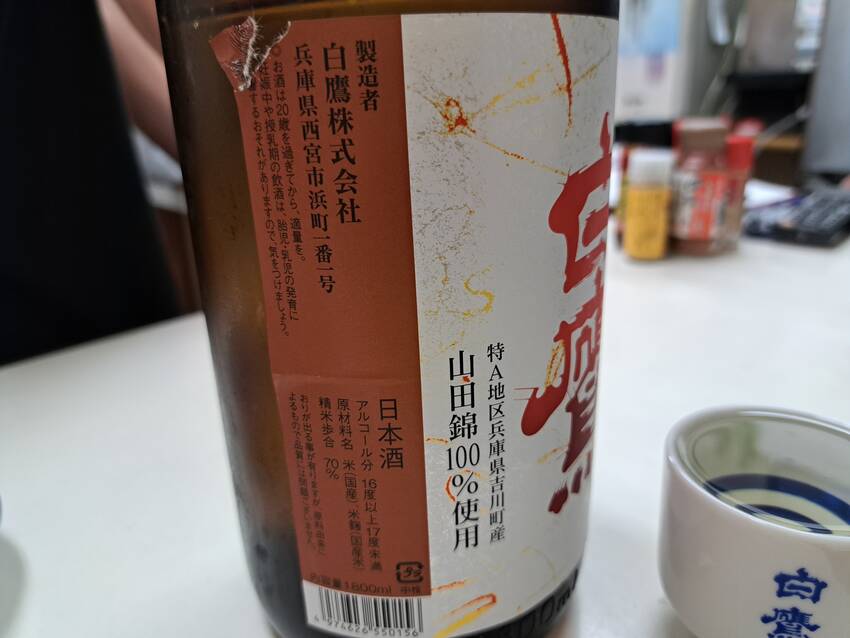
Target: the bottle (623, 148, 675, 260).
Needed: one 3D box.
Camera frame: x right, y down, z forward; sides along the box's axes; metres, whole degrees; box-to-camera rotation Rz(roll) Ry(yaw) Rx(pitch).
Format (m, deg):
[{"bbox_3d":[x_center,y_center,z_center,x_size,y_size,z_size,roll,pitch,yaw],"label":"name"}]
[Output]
[{"bbox_3d":[0.214,-0.111,0.567,0.043,0.099,0.043,5,20,20],"label":"bottle"}]

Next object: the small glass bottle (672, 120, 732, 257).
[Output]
[{"bbox_3d":[0.267,-0.129,0.576,0.051,0.124,0.051,6,21,24],"label":"small glass bottle"}]

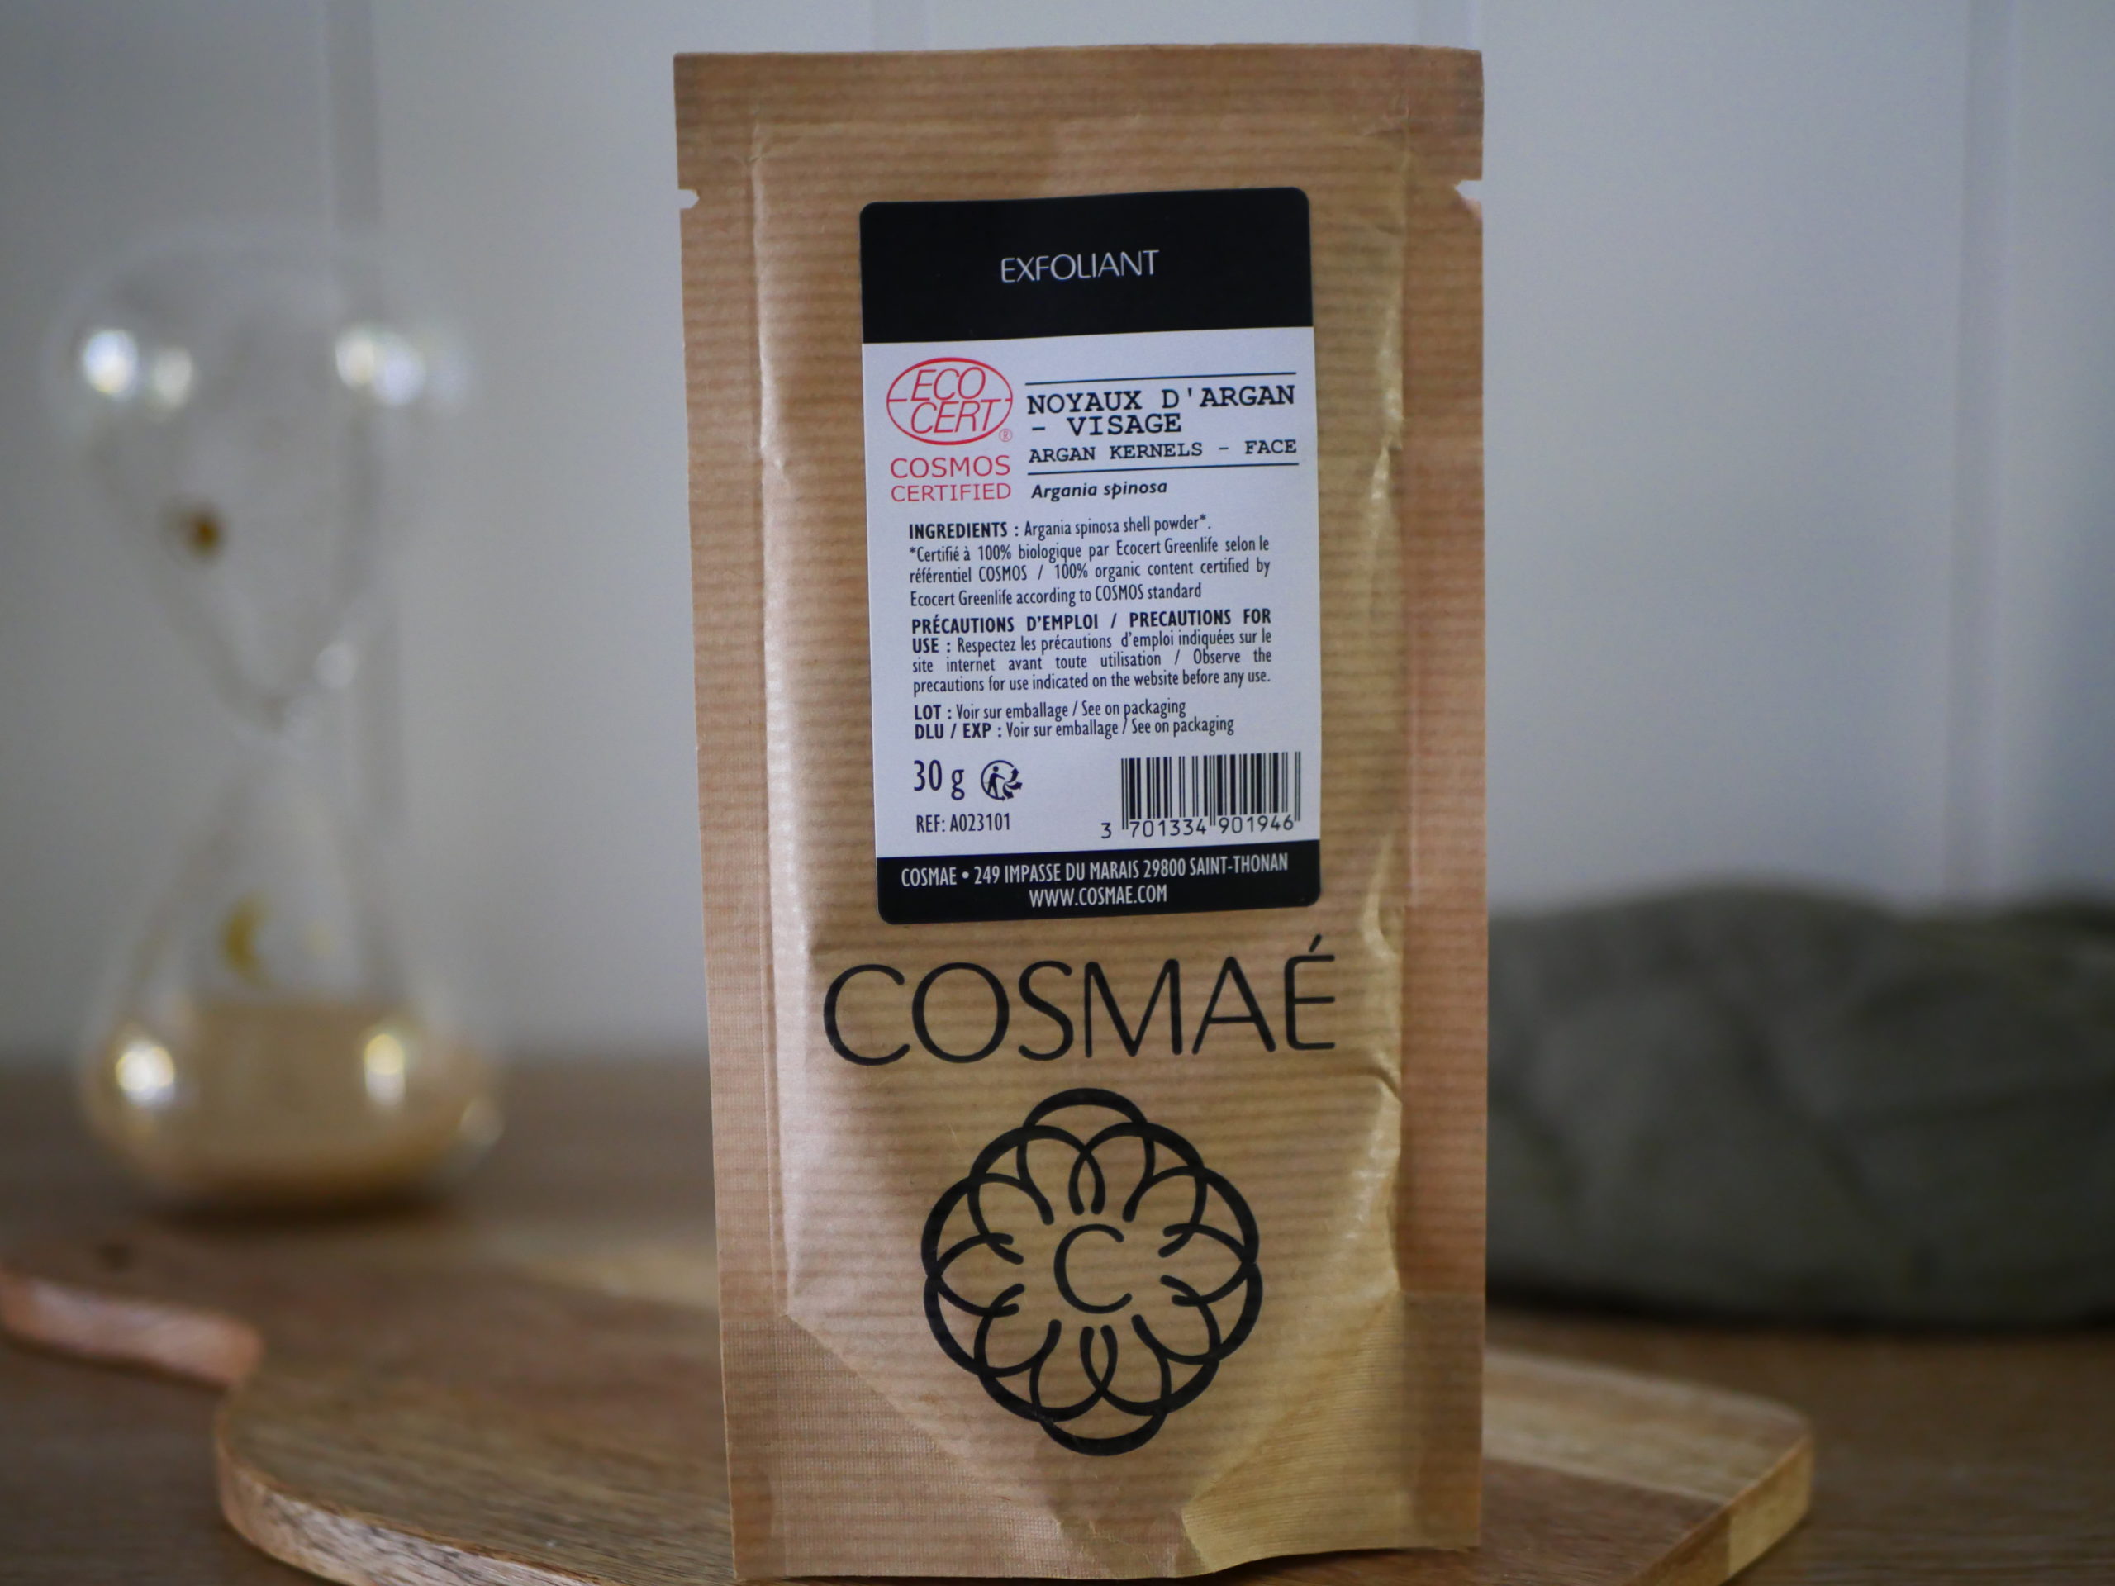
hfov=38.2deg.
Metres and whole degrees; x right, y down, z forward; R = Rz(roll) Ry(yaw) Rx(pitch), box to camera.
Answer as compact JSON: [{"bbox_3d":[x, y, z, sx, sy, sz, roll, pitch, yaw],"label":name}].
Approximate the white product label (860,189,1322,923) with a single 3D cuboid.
[{"bbox_3d":[0.005,-0.032,0.416,0.061,0.098,0.003,-2,7,-4],"label":"white product label"}]

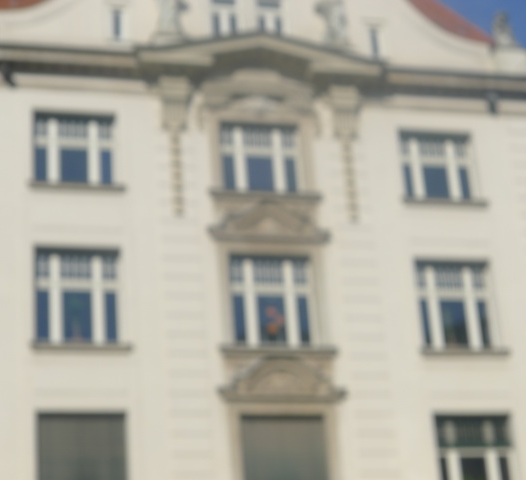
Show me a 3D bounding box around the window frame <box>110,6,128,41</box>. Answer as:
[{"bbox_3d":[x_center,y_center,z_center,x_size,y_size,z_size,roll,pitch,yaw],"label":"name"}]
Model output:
[{"bbox_3d":[-3.383,-5.000,34.532,0.393,0.956,0.180,2,-25,-14],"label":"window frame"}]

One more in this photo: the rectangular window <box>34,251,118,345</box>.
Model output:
[{"bbox_3d":[-3.953,1.220,31.456,1.870,2.150,0.200,2,-24,-15],"label":"rectangular window"}]

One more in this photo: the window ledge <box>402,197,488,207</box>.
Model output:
[{"bbox_3d":[4.262,-0.897,34.512,2.080,0.170,0.220,2,-24,-15],"label":"window ledge"}]

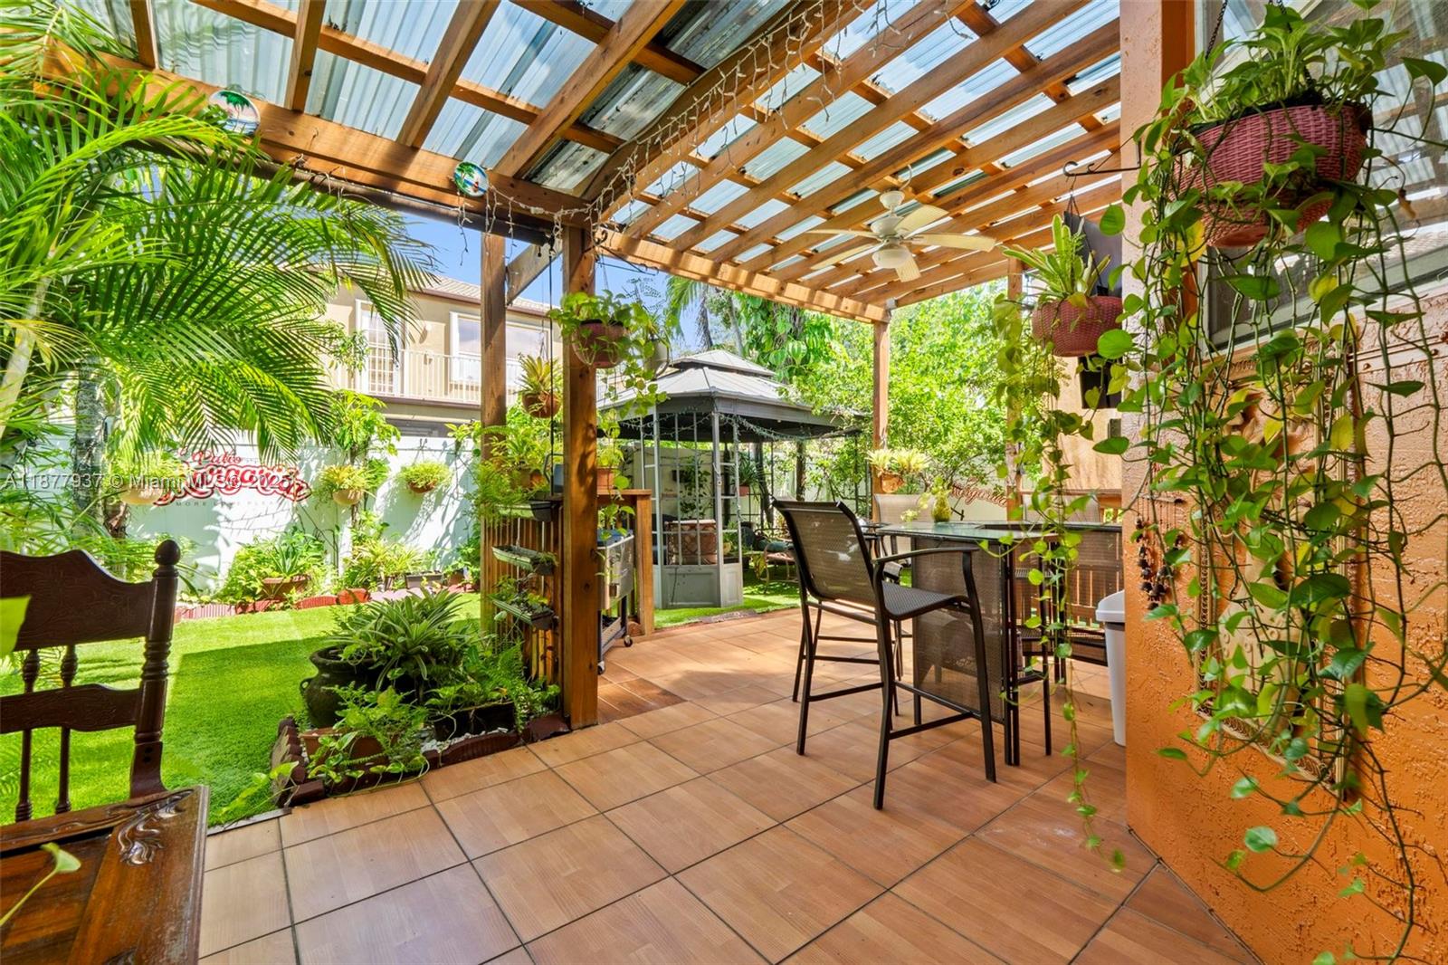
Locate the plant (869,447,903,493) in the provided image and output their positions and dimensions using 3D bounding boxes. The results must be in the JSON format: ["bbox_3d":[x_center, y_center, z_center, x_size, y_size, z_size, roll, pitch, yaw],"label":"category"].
[{"bbox_3d":[1.207,-0.084,4.470,0.240,0.330,0.220,1,-1,-38],"label":"plant"}]

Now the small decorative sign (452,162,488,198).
[{"bbox_3d":[-1.206,-1.437,2.870,0.165,0.170,0.020,1,-1,-38],"label":"small decorative sign"}]

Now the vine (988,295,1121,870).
[{"bbox_3d":[1.102,0.281,1.994,0.380,1.780,0.300,1,-1,-38],"label":"vine"}]

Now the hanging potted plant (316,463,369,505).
[{"bbox_3d":[-4.317,0.026,6.850,0.550,0.490,0.500,1,-1,-38],"label":"hanging potted plant"}]

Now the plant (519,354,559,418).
[{"bbox_3d":[-1.135,-0.593,3.700,0.260,0.400,0.260,1,-1,-38],"label":"plant"}]

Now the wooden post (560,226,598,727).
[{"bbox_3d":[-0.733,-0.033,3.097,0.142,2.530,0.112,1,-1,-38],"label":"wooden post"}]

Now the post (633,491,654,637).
[{"bbox_3d":[-0.691,0.708,5.300,0.110,1.267,0.110,1,-1,-38],"label":"post"}]

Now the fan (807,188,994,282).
[{"bbox_3d":[0.883,-1.331,3.170,1.040,0.430,1.040,0,-1,6],"label":"fan"}]

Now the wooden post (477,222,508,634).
[{"bbox_3d":[-1.741,-0.299,4.560,0.140,3.214,0.140,1,-1,-38],"label":"wooden post"}]

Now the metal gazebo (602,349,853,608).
[{"bbox_3d":[-0.080,-0.230,8.350,3.350,3.200,3.350,1,-1,-39],"label":"metal gazebo"}]

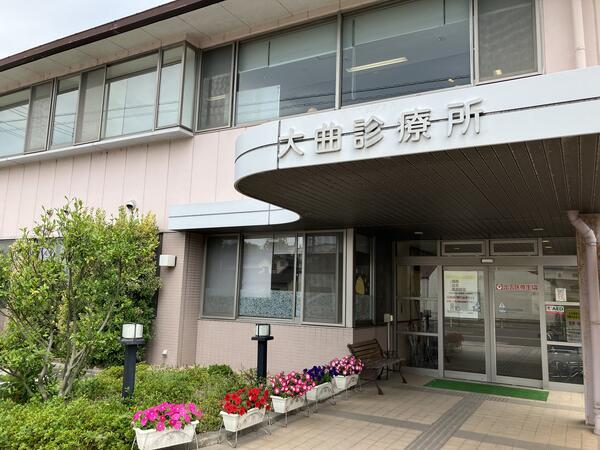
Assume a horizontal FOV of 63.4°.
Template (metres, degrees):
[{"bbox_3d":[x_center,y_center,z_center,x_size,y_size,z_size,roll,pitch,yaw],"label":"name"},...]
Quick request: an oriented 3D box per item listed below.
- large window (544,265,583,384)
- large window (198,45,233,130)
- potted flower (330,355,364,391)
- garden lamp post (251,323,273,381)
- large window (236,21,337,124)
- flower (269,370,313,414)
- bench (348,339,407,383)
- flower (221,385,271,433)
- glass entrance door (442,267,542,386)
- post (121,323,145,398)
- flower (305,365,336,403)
[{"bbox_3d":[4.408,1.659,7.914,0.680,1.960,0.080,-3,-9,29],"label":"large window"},{"bbox_3d":[-1.585,-2.582,9.107,0.782,1.651,0.090,-3,-9,29],"label":"large window"},{"bbox_3d":[0.694,2.133,7.092,0.260,0.415,0.560,-3,-9,29],"label":"potted flower"},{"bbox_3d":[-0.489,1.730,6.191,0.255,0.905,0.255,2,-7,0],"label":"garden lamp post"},{"bbox_3d":[-0.291,-2.621,8.380,2.027,1.618,0.090,-3,-9,29],"label":"large window"},{"bbox_3d":[-0.112,1.932,5.689,0.260,0.405,0.560,-3,-9,29],"label":"flower"},{"bbox_3d":[1.273,2.238,7.791,0.600,0.710,1.270,-3,-9,29],"label":"bench"},{"bbox_3d":[-0.545,1.840,4.922,0.260,0.365,0.560,-3,-9,29],"label":"flower"},{"bbox_3d":[3.336,1.729,8.511,1.620,2.007,0.100,-3,-9,29],"label":"glass entrance door"},{"bbox_3d":[-1.873,1.557,5.340,0.255,0.931,0.255,-3,-9,29],"label":"post"},{"bbox_3d":[0.249,2.034,6.315,0.260,0.385,0.560,-3,-9,29],"label":"flower"}]

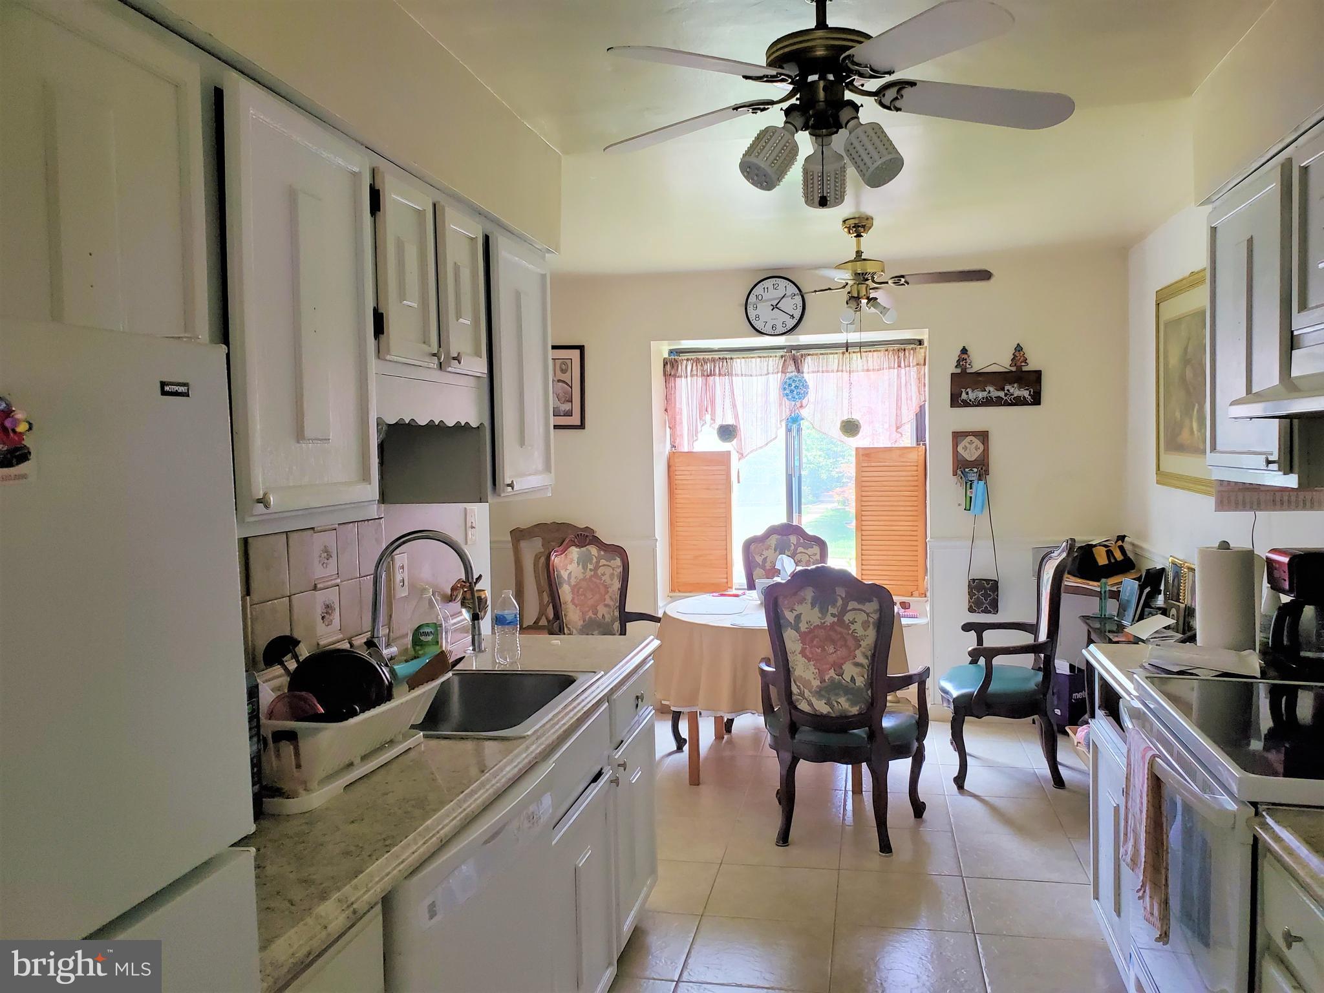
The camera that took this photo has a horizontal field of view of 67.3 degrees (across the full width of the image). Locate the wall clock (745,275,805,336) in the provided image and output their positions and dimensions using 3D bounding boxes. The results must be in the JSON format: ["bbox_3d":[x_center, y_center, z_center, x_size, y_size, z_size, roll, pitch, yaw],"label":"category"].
[{"bbox_3d":[0.617,-1.037,5.416,0.325,0.325,0.045,-1,3,12],"label":"wall clock"}]

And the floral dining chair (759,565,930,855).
[{"bbox_3d":[0.683,0.754,3.799,0.630,1.060,0.600,0,3,18],"label":"floral dining chair"}]

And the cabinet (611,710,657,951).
[{"bbox_3d":[-0.351,0.922,2.874,0.560,0.500,0.520,-1,3,12],"label":"cabinet"}]

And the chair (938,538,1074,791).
[{"bbox_3d":[1.554,0.723,4.501,0.598,1.060,0.600,-1,3,13],"label":"chair"}]

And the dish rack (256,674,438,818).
[{"bbox_3d":[-0.638,0.418,1.793,0.320,0.140,0.450,-1,3,12],"label":"dish rack"}]

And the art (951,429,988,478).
[{"bbox_3d":[1.629,-0.223,5.243,0.190,0.247,0.030,-1,3,13],"label":"art"}]

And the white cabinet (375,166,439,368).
[{"bbox_3d":[-0.685,-0.470,2.154,0.300,0.385,0.280,-1,3,12],"label":"white cabinet"}]

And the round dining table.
[{"bbox_3d":[0.570,0.878,4.581,1.170,0.745,1.170,-1,3,0],"label":"round dining table"}]

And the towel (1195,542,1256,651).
[{"bbox_3d":[1.393,0.269,2.460,0.145,0.295,0.145,-1,3,12],"label":"towel"}]

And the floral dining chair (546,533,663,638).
[{"bbox_3d":[-0.248,0.722,4.919,0.630,1.060,0.600,-2,3,-27],"label":"floral dining chair"}]

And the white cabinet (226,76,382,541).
[{"bbox_3d":[-0.800,-0.314,1.848,0.328,0.751,0.480,-1,3,13],"label":"white cabinet"}]

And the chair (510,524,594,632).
[{"bbox_3d":[-0.621,0.702,5.354,0.510,1.075,0.550,-1,3,4],"label":"chair"}]

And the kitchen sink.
[{"bbox_3d":[-0.486,0.573,2.387,0.540,0.190,0.620,-1,3,13],"label":"kitchen sink"}]

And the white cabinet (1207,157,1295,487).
[{"bbox_3d":[1.629,-0.410,2.452,0.340,0.744,0.595,-1,3,13],"label":"white cabinet"}]

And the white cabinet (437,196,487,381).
[{"bbox_3d":[-0.653,-0.502,2.521,0.328,0.395,0.275,-1,3,13],"label":"white cabinet"}]

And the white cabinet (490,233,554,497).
[{"bbox_3d":[-0.555,-0.359,2.953,0.328,0.738,0.475,-1,3,13],"label":"white cabinet"}]

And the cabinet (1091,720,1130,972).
[{"bbox_3d":[1.482,0.938,2.616,0.588,0.580,0.390,-1,3,13],"label":"cabinet"}]

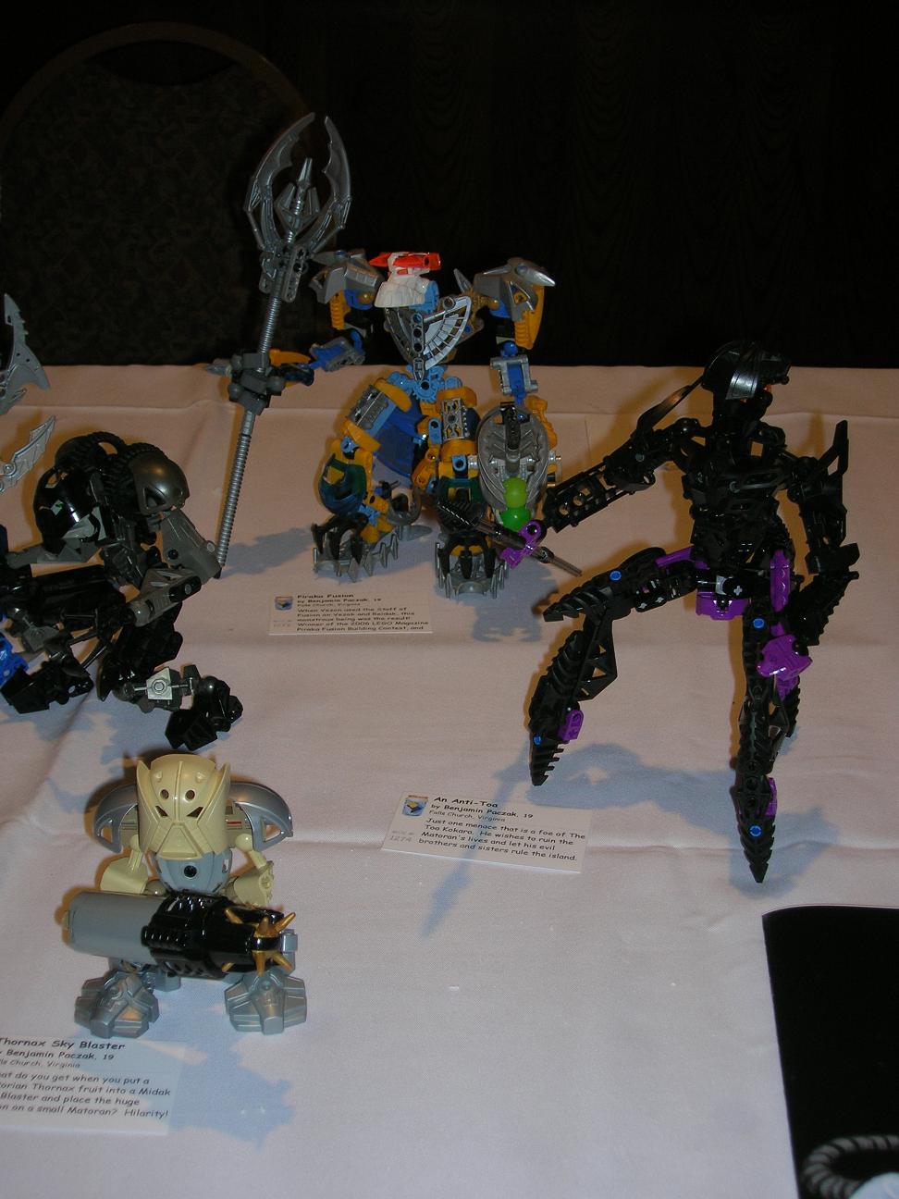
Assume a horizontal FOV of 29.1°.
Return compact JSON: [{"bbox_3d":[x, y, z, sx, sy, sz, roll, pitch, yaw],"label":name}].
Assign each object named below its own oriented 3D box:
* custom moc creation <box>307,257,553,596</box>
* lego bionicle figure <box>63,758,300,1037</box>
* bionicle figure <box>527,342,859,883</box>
[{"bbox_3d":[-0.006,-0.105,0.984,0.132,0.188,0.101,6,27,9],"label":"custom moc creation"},{"bbox_3d":[-0.098,0.104,0.652,0.086,0.104,0.062,-1,26,-4],"label":"lego bionicle figure"},{"bbox_3d":[0.105,-0.002,0.749,0.134,0.216,0.121,5,27,7],"label":"bionicle figure"}]

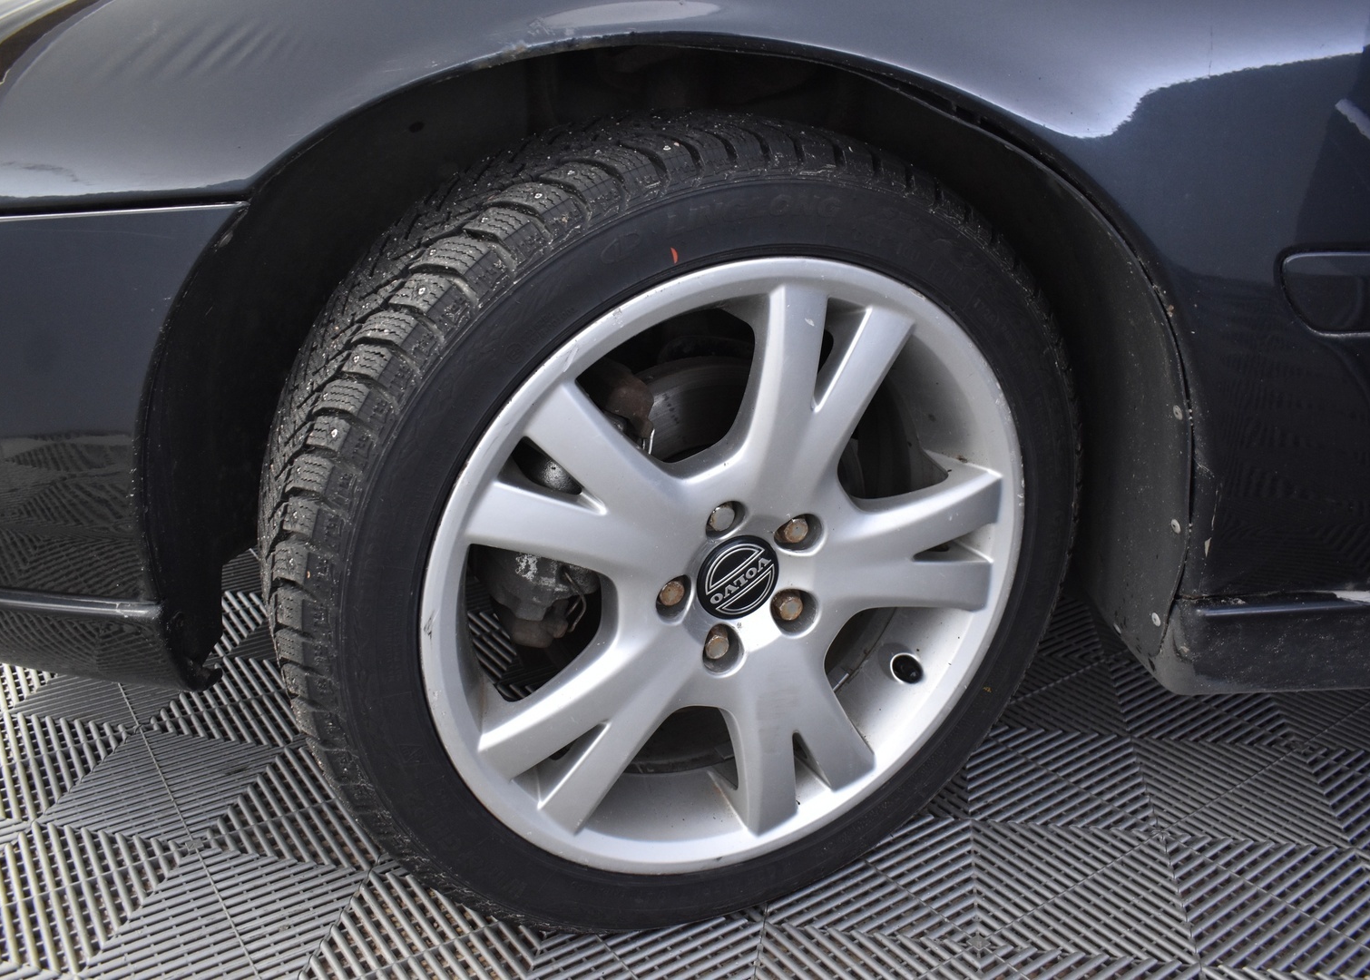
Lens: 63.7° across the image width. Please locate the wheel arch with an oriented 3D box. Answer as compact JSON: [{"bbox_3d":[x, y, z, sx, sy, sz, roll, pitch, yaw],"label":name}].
[{"bbox_3d":[-0.020,-0.109,0.807,0.720,0.450,0.270,0,19,0],"label":"wheel arch"}]

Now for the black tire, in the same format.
[{"bbox_3d":[0.008,0.037,0.864,0.637,0.637,0.228,-8,21,-23],"label":"black tire"}]

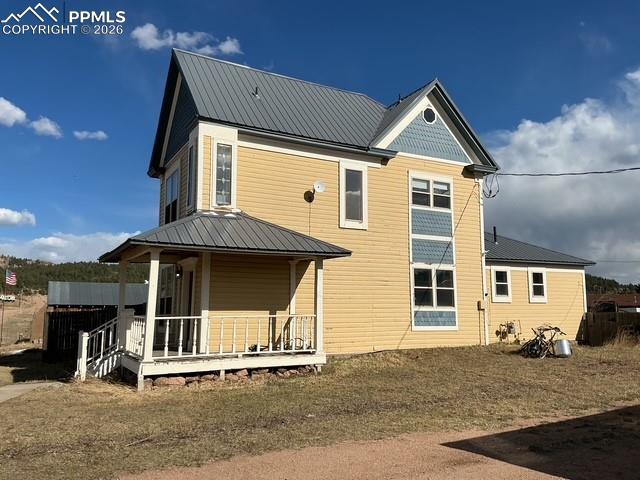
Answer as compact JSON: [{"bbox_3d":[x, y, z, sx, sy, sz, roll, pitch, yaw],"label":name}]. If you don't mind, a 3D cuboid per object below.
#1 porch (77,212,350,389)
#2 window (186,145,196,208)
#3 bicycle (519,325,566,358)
[{"bbox_3d":[-2.847,1.358,13.798,5.897,4.222,4.411,4,-8,-29],"label":"porch"},{"bbox_3d":[-3.430,-1.720,14.345,0.100,1.720,0.740,4,-8,-29],"label":"window"},{"bbox_3d":[6.836,3.104,16.400,1.550,1.020,0.580,4,-8,-29],"label":"bicycle"}]

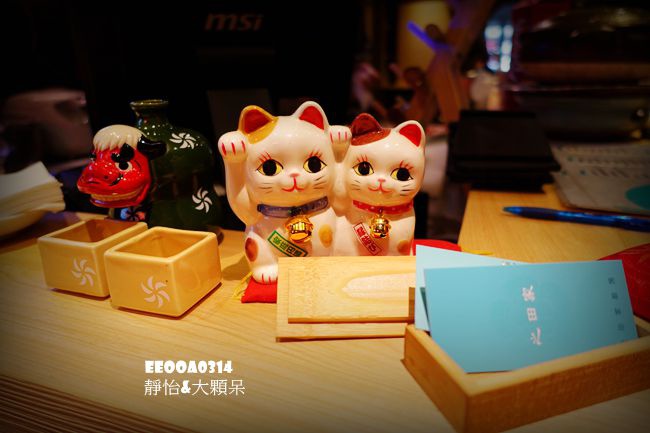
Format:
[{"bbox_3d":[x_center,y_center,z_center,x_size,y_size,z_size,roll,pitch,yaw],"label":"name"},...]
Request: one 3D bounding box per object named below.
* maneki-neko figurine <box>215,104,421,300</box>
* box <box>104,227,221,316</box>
[{"bbox_3d":[0.001,-0.019,0.271,0.122,0.102,0.068,-2,18,-5],"label":"maneki-neko figurine"},{"bbox_3d":[-0.096,0.032,0.263,0.046,0.033,0.046,5,19,16],"label":"box"}]

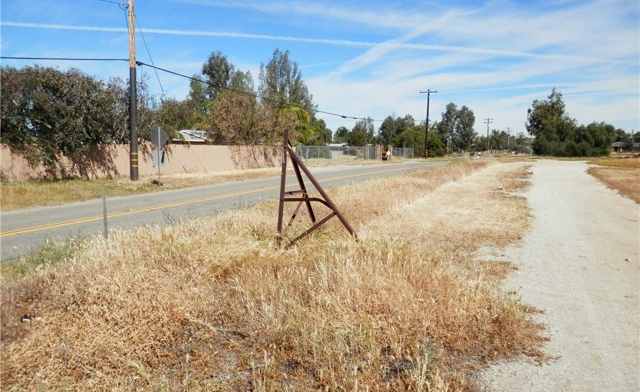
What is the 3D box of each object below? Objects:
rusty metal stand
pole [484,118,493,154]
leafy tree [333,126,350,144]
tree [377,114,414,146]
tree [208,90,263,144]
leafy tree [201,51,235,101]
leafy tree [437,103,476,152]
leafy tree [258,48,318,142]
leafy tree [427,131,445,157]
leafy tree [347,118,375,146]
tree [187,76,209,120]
[{"bbox_3d":[-0.030,-0.137,8.132,1.320,1.860,1.200,0,6,0],"label":"rusty metal stand"},{"bbox_3d":[46.823,-16.869,128.937,2.400,9.390,0.400,3,7,27],"label":"pole"},{"bbox_3d":[4.144,-10.669,89.372,3.500,5.480,3.600,0,6,0],"label":"leafy tree"},{"bbox_3d":[12.907,-10.261,78.353,6.150,7.020,6.000,0,6,0],"label":"tree"},{"bbox_3d":[-6.641,-5.295,36.644,4.320,6.030,4.300,0,6,0],"label":"tree"},{"bbox_3d":[-11.004,-9.705,50.252,3.750,11.900,4.000,0,6,0],"label":"leafy tree"},{"bbox_3d":[27.618,-13.697,94.076,8.220,10.500,7.500,0,6,0],"label":"leafy tree"},{"bbox_3d":[-3.248,-9.392,48.274,6.360,11.700,6.000,0,6,0],"label":"leafy tree"},{"bbox_3d":[18.072,-8.191,72.540,2.840,4.140,3.000,0,6,0],"label":"leafy tree"},{"bbox_3d":[7.099,-10.338,81.362,4.970,6.530,4.800,0,6,0],"label":"leafy tree"},{"bbox_3d":[-12.969,-8.167,49.411,2.380,9.020,2.800,0,6,0],"label":"tree"}]

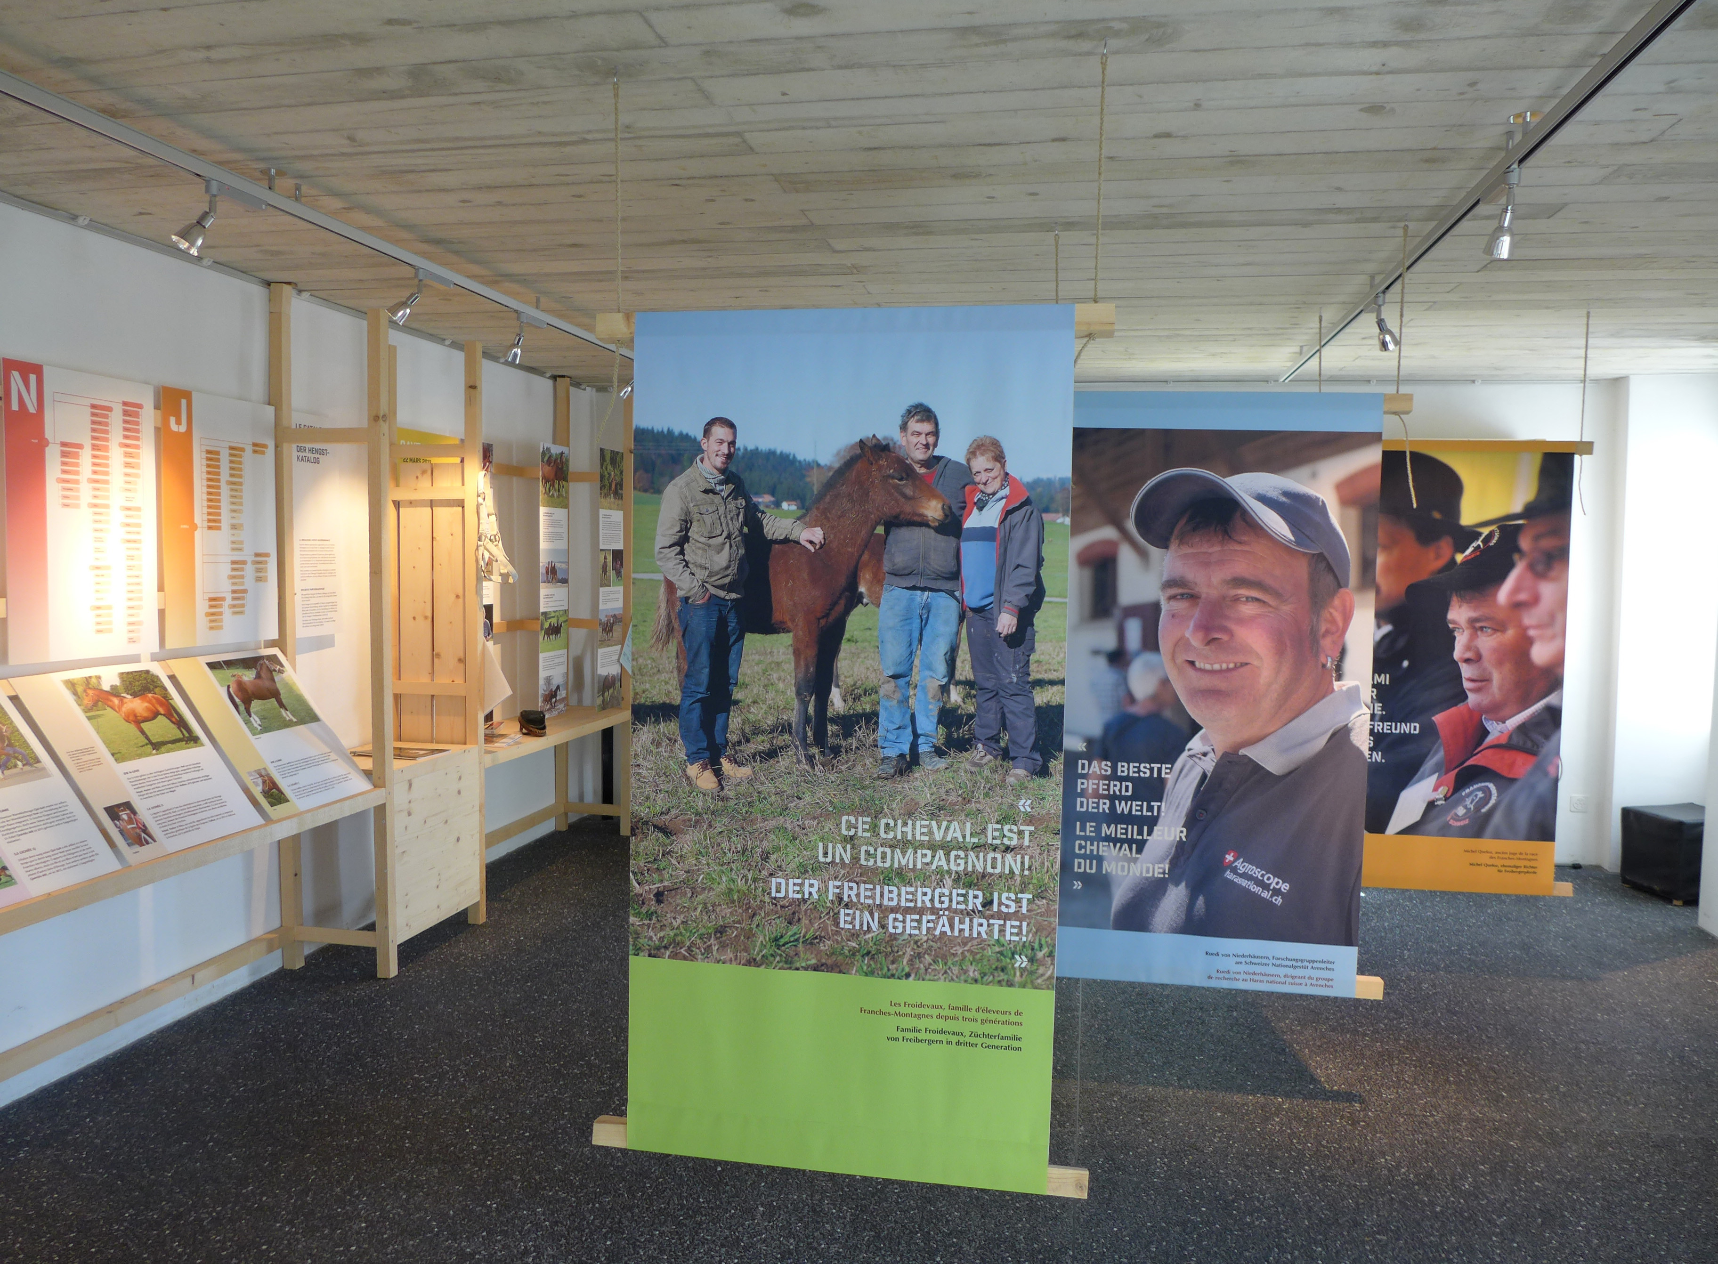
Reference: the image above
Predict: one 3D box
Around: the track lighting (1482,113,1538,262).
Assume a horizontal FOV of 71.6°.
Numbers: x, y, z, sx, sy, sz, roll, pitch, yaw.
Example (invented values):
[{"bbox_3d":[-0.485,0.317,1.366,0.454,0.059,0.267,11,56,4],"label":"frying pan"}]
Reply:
[{"bbox_3d":[1.410,-0.945,2.592,0.077,0.277,0.271,2,4,11],"label":"track lighting"}]

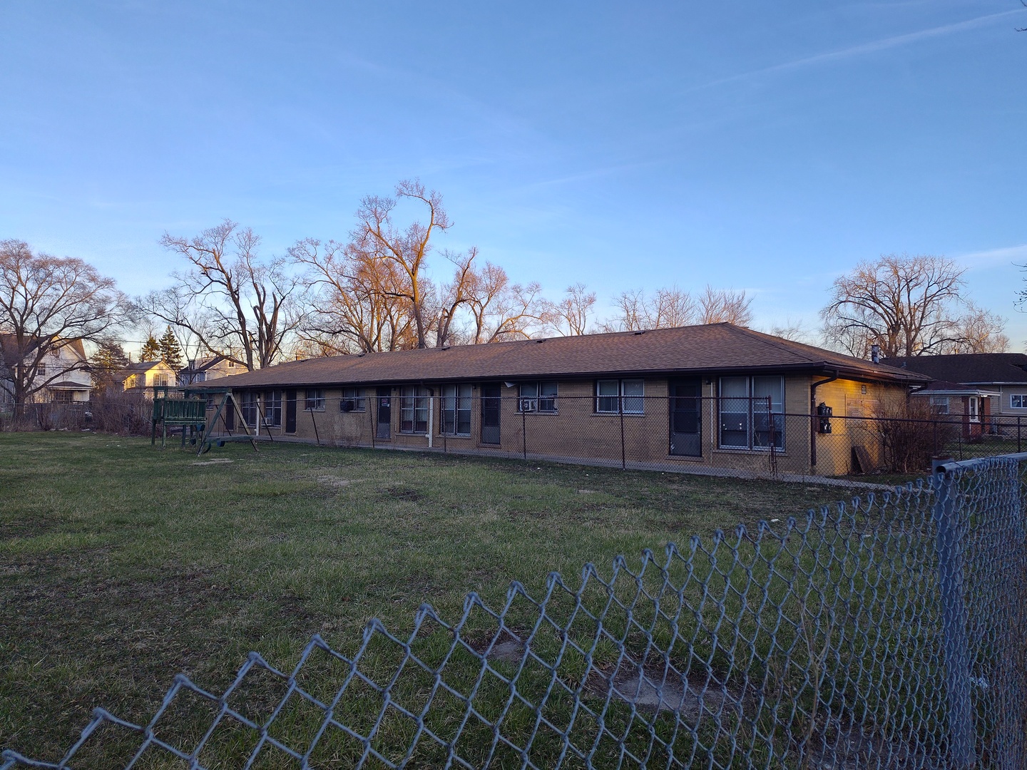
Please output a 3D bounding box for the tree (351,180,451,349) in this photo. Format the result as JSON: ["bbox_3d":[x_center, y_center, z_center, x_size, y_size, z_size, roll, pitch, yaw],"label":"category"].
[{"bbox_3d":[-8.490,-5.997,51.280,7.496,18.611,7.496,1,-2,-9],"label":"tree"}]

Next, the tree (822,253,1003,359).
[{"bbox_3d":[36.448,-3.803,62.206,16.052,16.343,16.052,-1,-3,30],"label":"tree"}]

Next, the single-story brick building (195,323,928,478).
[{"bbox_3d":[-3.083,0.420,31.679,37.100,4.370,9.380,-1,-3,44],"label":"single-story brick building"}]

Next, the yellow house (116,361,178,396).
[{"bbox_3d":[-48.248,0.551,88.204,8.800,7.380,6.200,-1,-3,44],"label":"yellow house"}]

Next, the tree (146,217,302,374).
[{"bbox_3d":[-24.737,-5.354,58.189,13.639,17.429,13.639,2,-2,-23],"label":"tree"}]

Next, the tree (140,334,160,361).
[{"bbox_3d":[-59.656,-1.658,112.115,4.300,13.391,4.300,2,-3,-28],"label":"tree"}]

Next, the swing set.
[{"bbox_3d":[-10.405,1.097,22.488,5.200,2.080,1.950,-1,-3,44],"label":"swing set"}]

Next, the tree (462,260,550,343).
[{"bbox_3d":[-0.806,-3.170,55.204,7.049,13.486,7.049,1,-2,-1],"label":"tree"}]

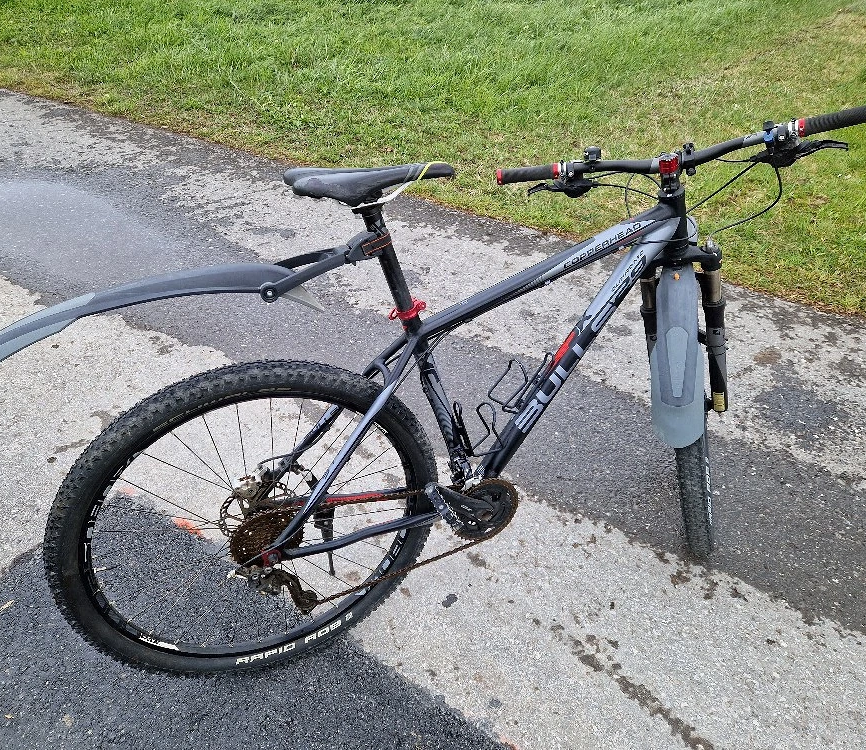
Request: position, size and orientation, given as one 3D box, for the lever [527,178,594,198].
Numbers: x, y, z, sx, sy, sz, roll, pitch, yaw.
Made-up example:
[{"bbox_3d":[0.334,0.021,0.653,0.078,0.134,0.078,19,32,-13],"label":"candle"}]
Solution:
[{"bbox_3d":[0.282,-0.411,1.449,0.156,0.032,0.058,-4,30,23],"label":"lever"}]

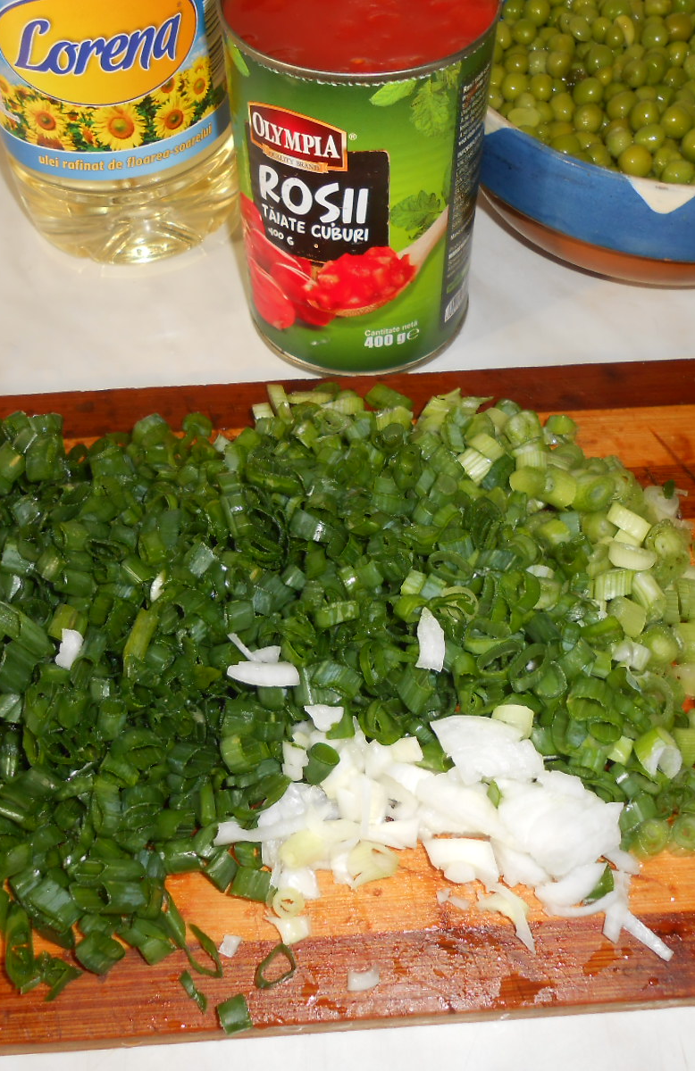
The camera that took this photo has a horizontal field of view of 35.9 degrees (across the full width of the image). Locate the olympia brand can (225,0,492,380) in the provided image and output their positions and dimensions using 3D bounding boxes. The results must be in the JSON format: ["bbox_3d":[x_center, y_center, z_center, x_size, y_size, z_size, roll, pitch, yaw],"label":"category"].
[{"bbox_3d":[0.003,-0.111,0.326,0.074,0.110,0.074,0,56,1],"label":"olympia brand can"}]

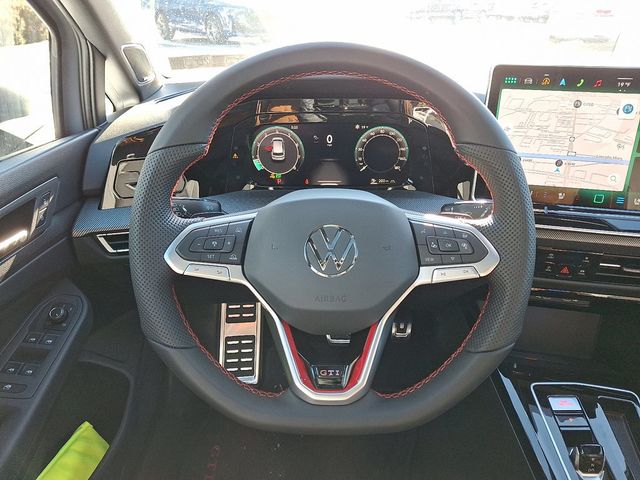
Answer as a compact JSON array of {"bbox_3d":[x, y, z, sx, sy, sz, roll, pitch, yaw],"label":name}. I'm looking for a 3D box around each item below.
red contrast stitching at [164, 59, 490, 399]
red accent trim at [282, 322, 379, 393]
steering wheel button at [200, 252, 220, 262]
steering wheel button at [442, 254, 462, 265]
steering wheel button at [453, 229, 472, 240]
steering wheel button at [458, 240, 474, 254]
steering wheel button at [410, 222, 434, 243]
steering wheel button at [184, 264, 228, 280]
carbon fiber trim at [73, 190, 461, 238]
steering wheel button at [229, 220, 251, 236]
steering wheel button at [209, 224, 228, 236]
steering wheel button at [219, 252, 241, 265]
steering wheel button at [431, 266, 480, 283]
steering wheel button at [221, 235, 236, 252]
[{"bbox_3d":[0.012,-0.005,0.432,0.298,0.300,0.030,0,2,0],"label":"red contrast stitching"},{"bbox_3d":[0.010,0.108,0.428,0.089,0.066,0.018,0,0,0],"label":"red accent trim"},{"bbox_3d":[-0.101,0.016,0.426,0.018,0.009,0.006,3,0,0],"label":"steering wheel button"},{"bbox_3d":[0.123,0.018,0.428,0.019,0.009,0.006,-3,2,0],"label":"steering wheel button"},{"bbox_3d":[0.133,-0.005,0.429,0.018,0.011,0.006,5,2,0],"label":"steering wheel button"},{"bbox_3d":[0.136,0.007,0.429,0.015,0.013,0.006,0,2,0],"label":"steering wheel button"},{"bbox_3d":[0.096,-0.006,0.429,0.022,0.019,0.006,3,2,0],"label":"steering wheel button"},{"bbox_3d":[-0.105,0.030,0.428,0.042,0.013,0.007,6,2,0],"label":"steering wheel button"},{"bbox_3d":[-0.045,-0.035,0.620,0.510,0.032,0.115,0,27,0],"label":"carbon fiber trim"},{"bbox_3d":[-0.074,-0.010,0.426,0.020,0.013,0.006,-5,0,0],"label":"steering wheel button"},{"bbox_3d":[-0.093,-0.009,0.426,0.018,0.011,0.006,-6,0,0],"label":"steering wheel button"},{"bbox_3d":[-0.082,0.017,0.426,0.020,0.010,0.006,3,0,0],"label":"steering wheel button"},{"bbox_3d":[0.125,0.032,0.426,0.043,0.013,0.007,-5,0,0],"label":"steering wheel button"},{"bbox_3d":[-0.084,0.004,0.429,0.014,0.017,0.006,0,2,0],"label":"steering wheel button"}]

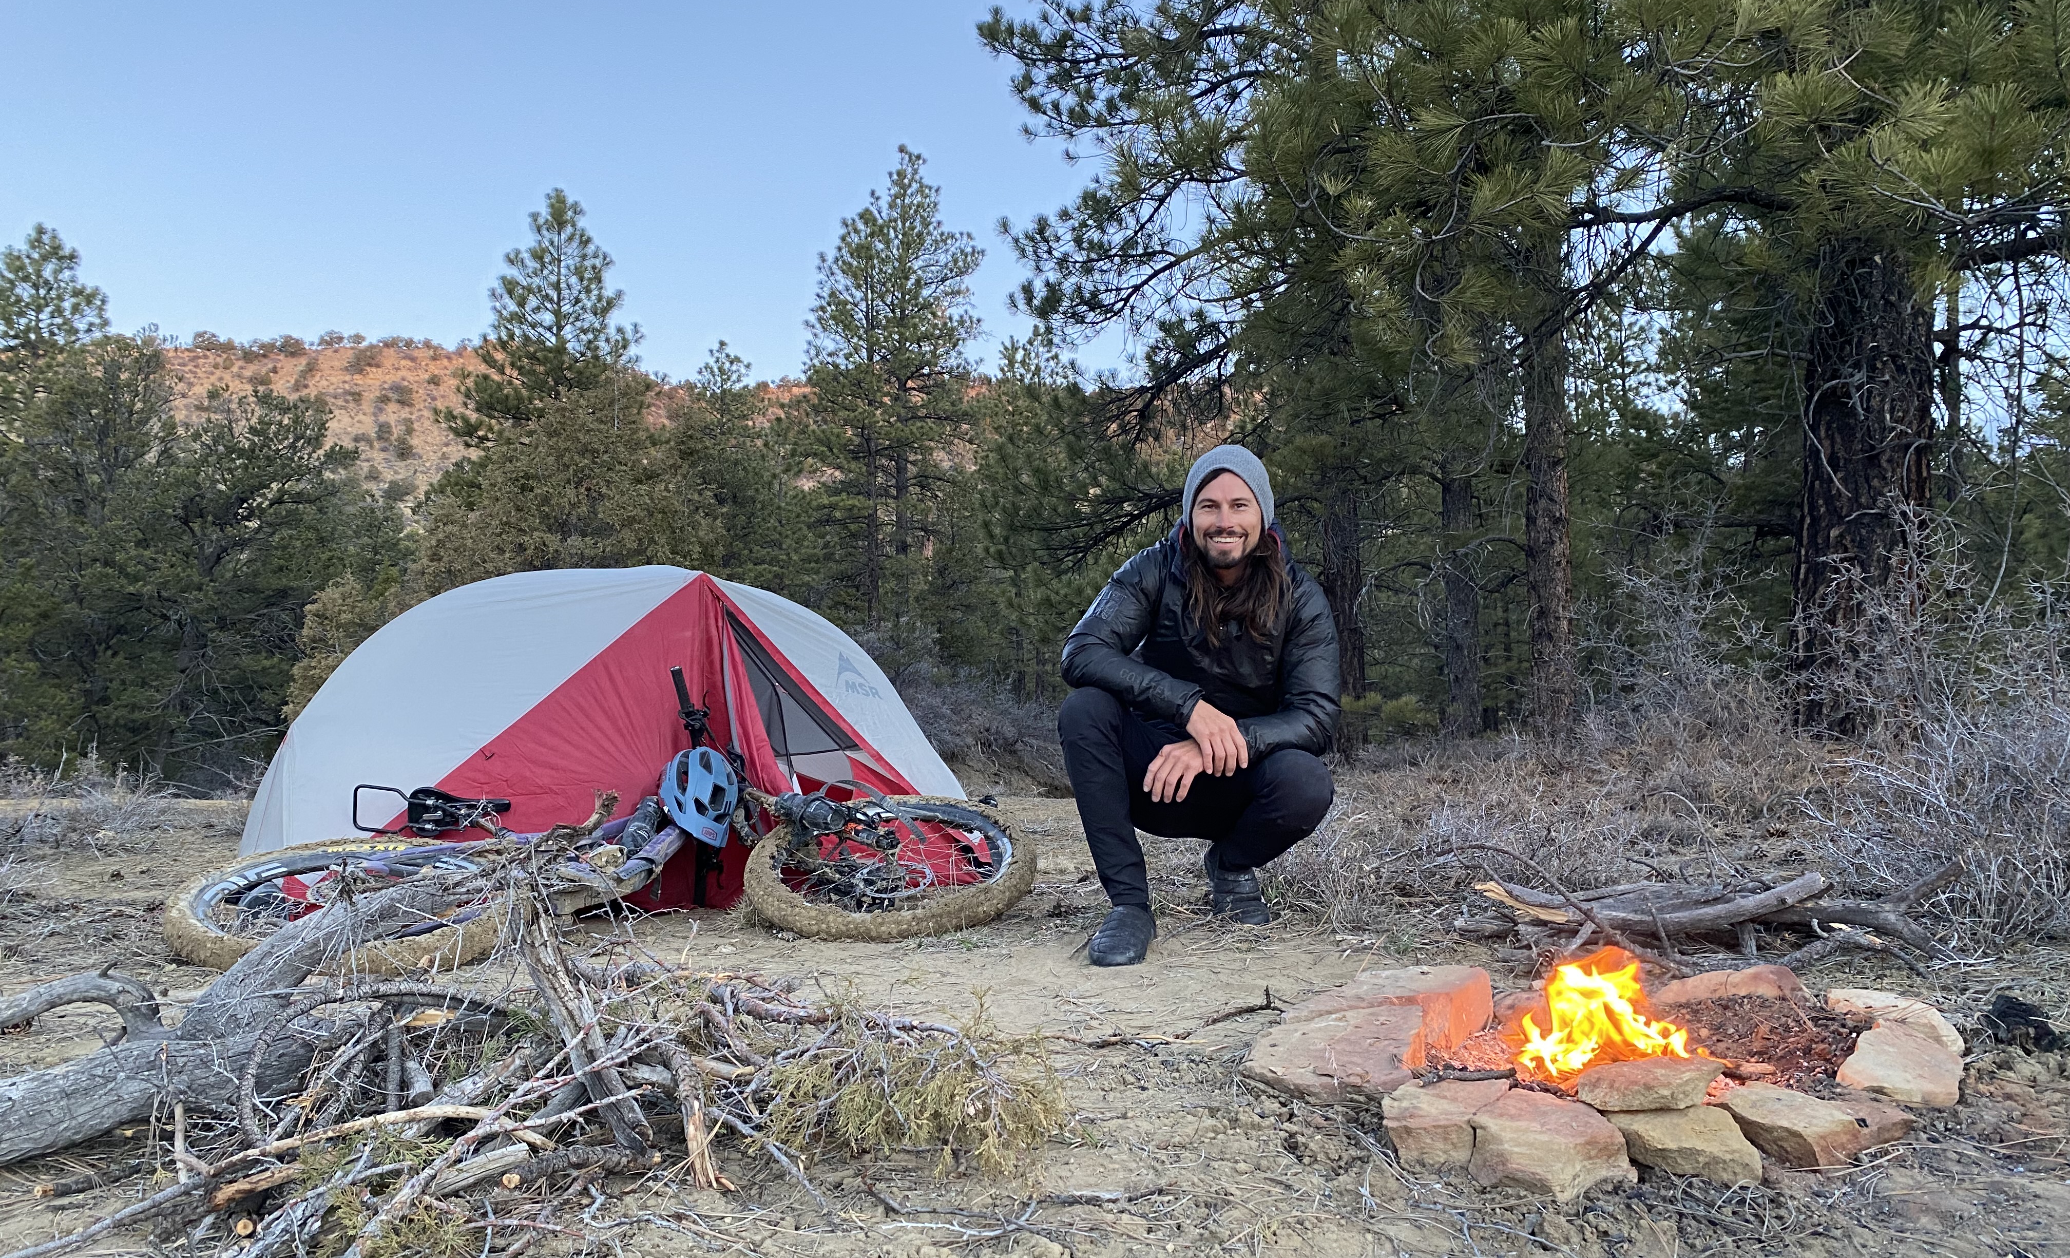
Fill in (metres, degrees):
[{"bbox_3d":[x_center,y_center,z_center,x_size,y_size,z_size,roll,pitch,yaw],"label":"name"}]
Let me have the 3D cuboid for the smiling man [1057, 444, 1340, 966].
[{"bbox_3d":[0.345,0.125,3.300,0.590,1.040,0.740,0,2,7],"label":"smiling man"}]

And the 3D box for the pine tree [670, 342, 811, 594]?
[{"bbox_3d":[-4.720,-2.223,25.000,2.300,4.900,2.300,0,2,0],"label":"pine tree"}]

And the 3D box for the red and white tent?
[{"bbox_3d":[-1.100,0.240,4.620,2.200,0.890,1.600,-1,2,-26],"label":"red and white tent"}]

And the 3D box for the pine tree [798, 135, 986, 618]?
[{"bbox_3d":[-2.577,-4.267,28.000,3.200,8.900,3.200,0,2,0],"label":"pine tree"}]

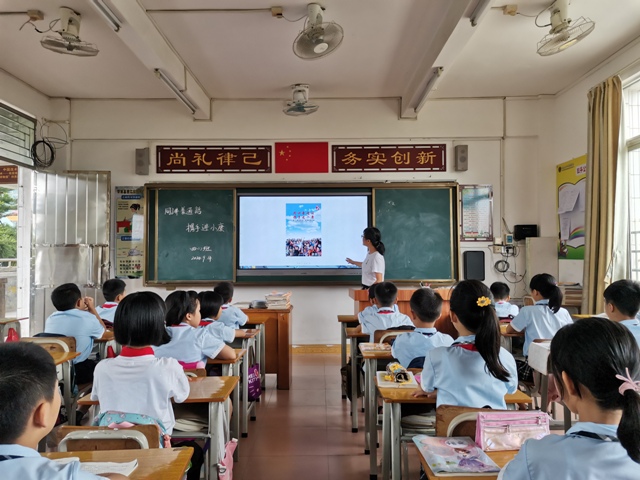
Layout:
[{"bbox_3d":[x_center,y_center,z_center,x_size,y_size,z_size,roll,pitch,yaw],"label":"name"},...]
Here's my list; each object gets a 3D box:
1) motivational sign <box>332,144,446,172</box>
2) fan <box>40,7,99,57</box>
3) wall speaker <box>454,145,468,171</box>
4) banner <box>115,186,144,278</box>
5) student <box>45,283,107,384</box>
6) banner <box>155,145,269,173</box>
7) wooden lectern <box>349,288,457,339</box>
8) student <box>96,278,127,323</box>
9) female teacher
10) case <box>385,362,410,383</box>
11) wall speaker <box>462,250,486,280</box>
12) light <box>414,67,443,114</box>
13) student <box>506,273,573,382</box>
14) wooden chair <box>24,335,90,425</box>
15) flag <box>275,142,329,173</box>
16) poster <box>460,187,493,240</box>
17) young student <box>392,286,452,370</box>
[{"bbox_3d":[0.901,-1.067,6.258,1.470,0.375,0.030,0,-2,0],"label":"motivational sign"},{"bbox_3d":[-2.106,-1.746,4.108,0.440,0.360,0.440,0,-2,0],"label":"fan"},{"bbox_3d":[1.830,-1.049,6.266,0.150,0.335,0.140,0,-2,0],"label":"wall speaker"},{"bbox_3d":[-2.459,-0.102,6.249,0.425,1.190,0.015,0,-2,0],"label":"banner"},{"bbox_3d":[-1.540,0.832,3.043,0.410,1.090,0.580,-1,-2,10],"label":"student"},{"bbox_3d":[-1.387,-1.048,6.329,1.500,0.370,0.030,0,-2,0],"label":"banner"},{"bbox_3d":[0.908,0.966,5.056,1.130,0.920,0.640,0,-2,0],"label":"wooden lectern"},{"bbox_3d":[-1.700,0.868,4.056,0.390,1.110,0.570,0,-2,5],"label":"student"},{"bbox_3d":[0.540,0.659,5.603,0.460,1.620,0.460,0,-2,-12],"label":"female teacher"},{"bbox_3d":[0.346,0.579,2.111,0.075,0.060,0.180,0,-2,0],"label":"case"},{"bbox_3d":[2.002,0.341,6.205,0.235,0.385,0.170,0,-2,0],"label":"wall speaker"},{"bbox_3d":[1.136,-1.581,5.250,0.080,0.090,1.240,0,-2,0],"label":"light"},{"bbox_3d":[1.500,0.820,3.477,0.420,1.170,0.580,0,-2,-9],"label":"student"},{"bbox_3d":[-1.682,1.009,3.167,0.370,0.760,0.430,0,-2,0],"label":"wooden chair"},{"bbox_3d":[-0.236,-1.080,6.269,0.685,0.410,0.012,0,-2,0],"label":"flag"},{"bbox_3d":[2.035,-0.352,6.284,0.430,0.730,0.025,0,-2,0],"label":"poster"},{"bbox_3d":[0.550,0.820,2.636,0.380,1.120,0.580,0,-2,0],"label":"young student"}]

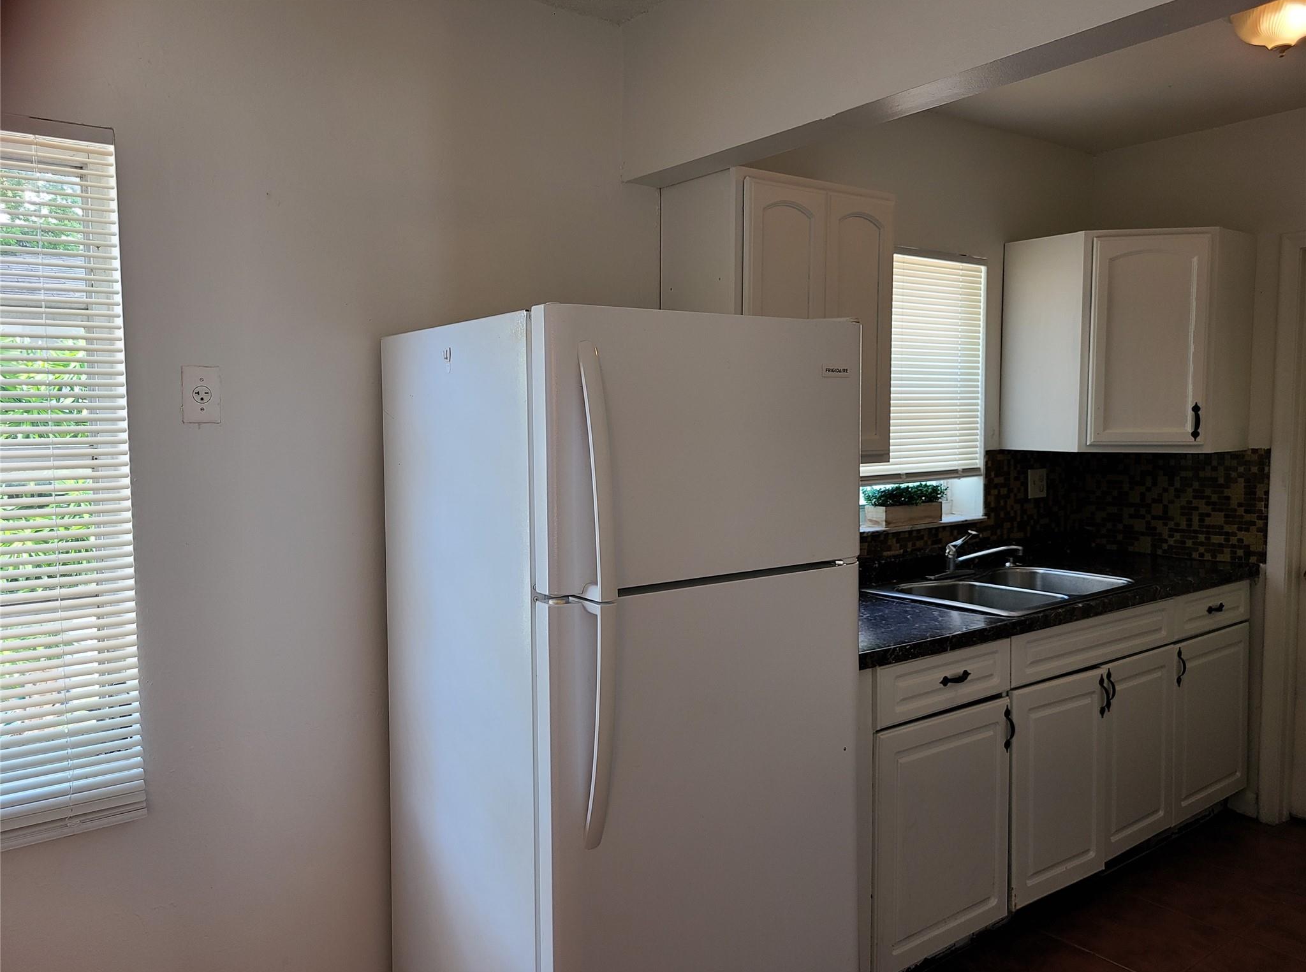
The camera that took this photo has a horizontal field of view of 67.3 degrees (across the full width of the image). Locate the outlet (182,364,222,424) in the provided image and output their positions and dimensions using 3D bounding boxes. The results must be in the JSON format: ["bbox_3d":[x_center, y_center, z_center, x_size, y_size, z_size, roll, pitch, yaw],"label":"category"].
[{"bbox_3d":[-0.926,-0.187,2.014,0.070,0.115,0.009,-3,6,-36],"label":"outlet"}]

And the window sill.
[{"bbox_3d":[0.875,0.139,3.444,0.777,0.018,0.169,-3,6,-36],"label":"window sill"}]

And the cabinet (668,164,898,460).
[{"bbox_3d":[0.349,-0.437,2.744,0.590,0.750,0.317,-3,6,-36],"label":"cabinet"}]

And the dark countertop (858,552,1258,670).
[{"bbox_3d":[1.094,0.339,3.121,2.126,0.044,0.674,-3,6,-36],"label":"dark countertop"}]

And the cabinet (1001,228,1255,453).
[{"bbox_3d":[1.712,-0.513,3.634,0.840,0.754,0.630,1,5,9],"label":"cabinet"}]

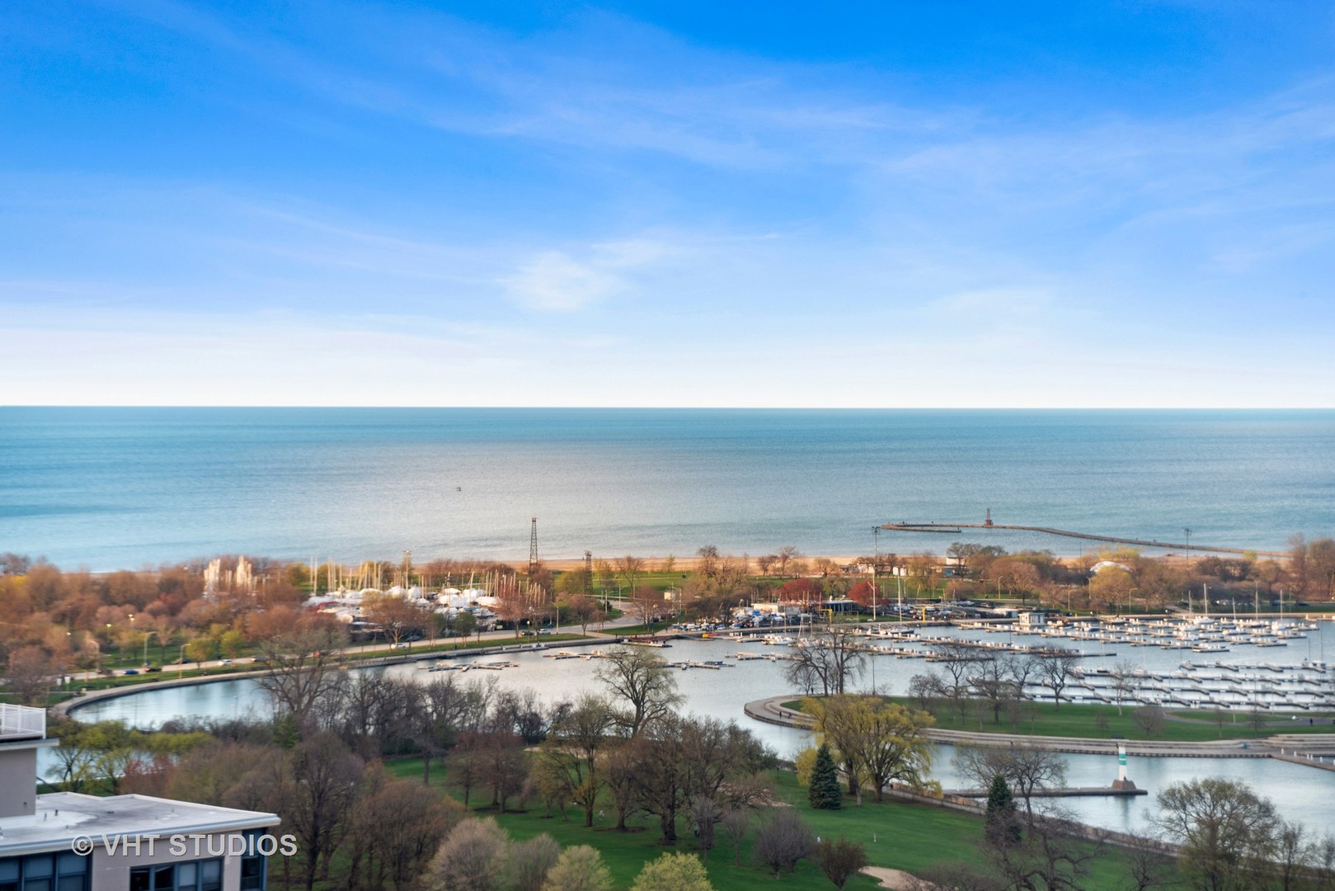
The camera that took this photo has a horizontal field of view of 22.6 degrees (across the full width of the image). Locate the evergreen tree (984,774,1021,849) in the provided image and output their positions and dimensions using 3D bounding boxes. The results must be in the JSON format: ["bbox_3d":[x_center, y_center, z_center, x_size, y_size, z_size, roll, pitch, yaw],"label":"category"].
[{"bbox_3d":[56.976,61.626,567.904,6.200,12.000,6.200,0,1,6],"label":"evergreen tree"}]

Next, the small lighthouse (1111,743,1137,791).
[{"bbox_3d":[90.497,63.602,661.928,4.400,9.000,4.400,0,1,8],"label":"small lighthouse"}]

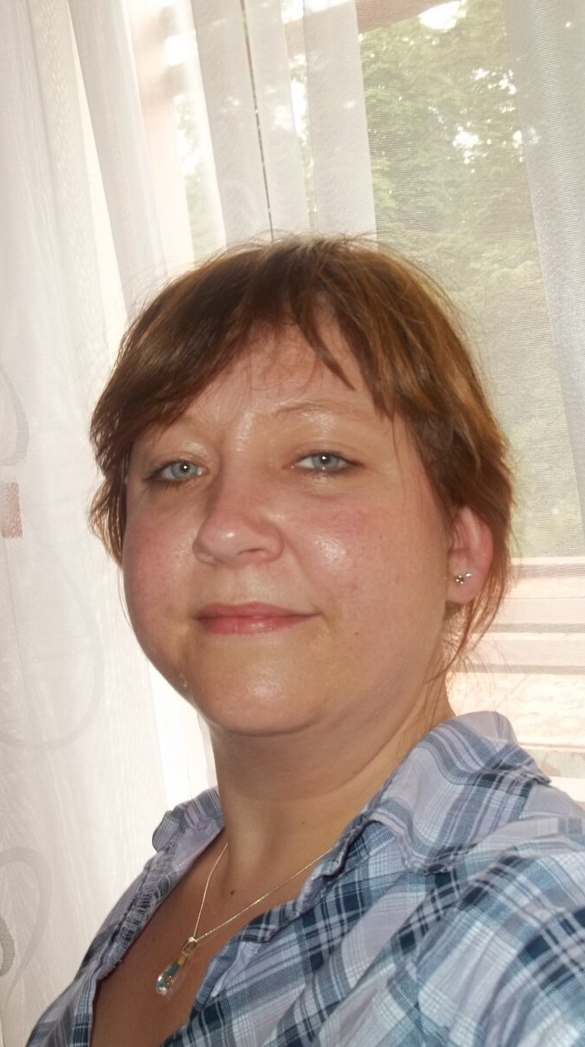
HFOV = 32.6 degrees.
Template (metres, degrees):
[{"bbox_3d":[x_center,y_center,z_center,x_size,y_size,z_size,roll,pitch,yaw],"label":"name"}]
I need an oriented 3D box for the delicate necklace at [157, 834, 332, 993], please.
[{"bbox_3d":[0.002,0.155,0.505,0.160,0.120,0.130,-4,-6,-43],"label":"delicate necklace"}]

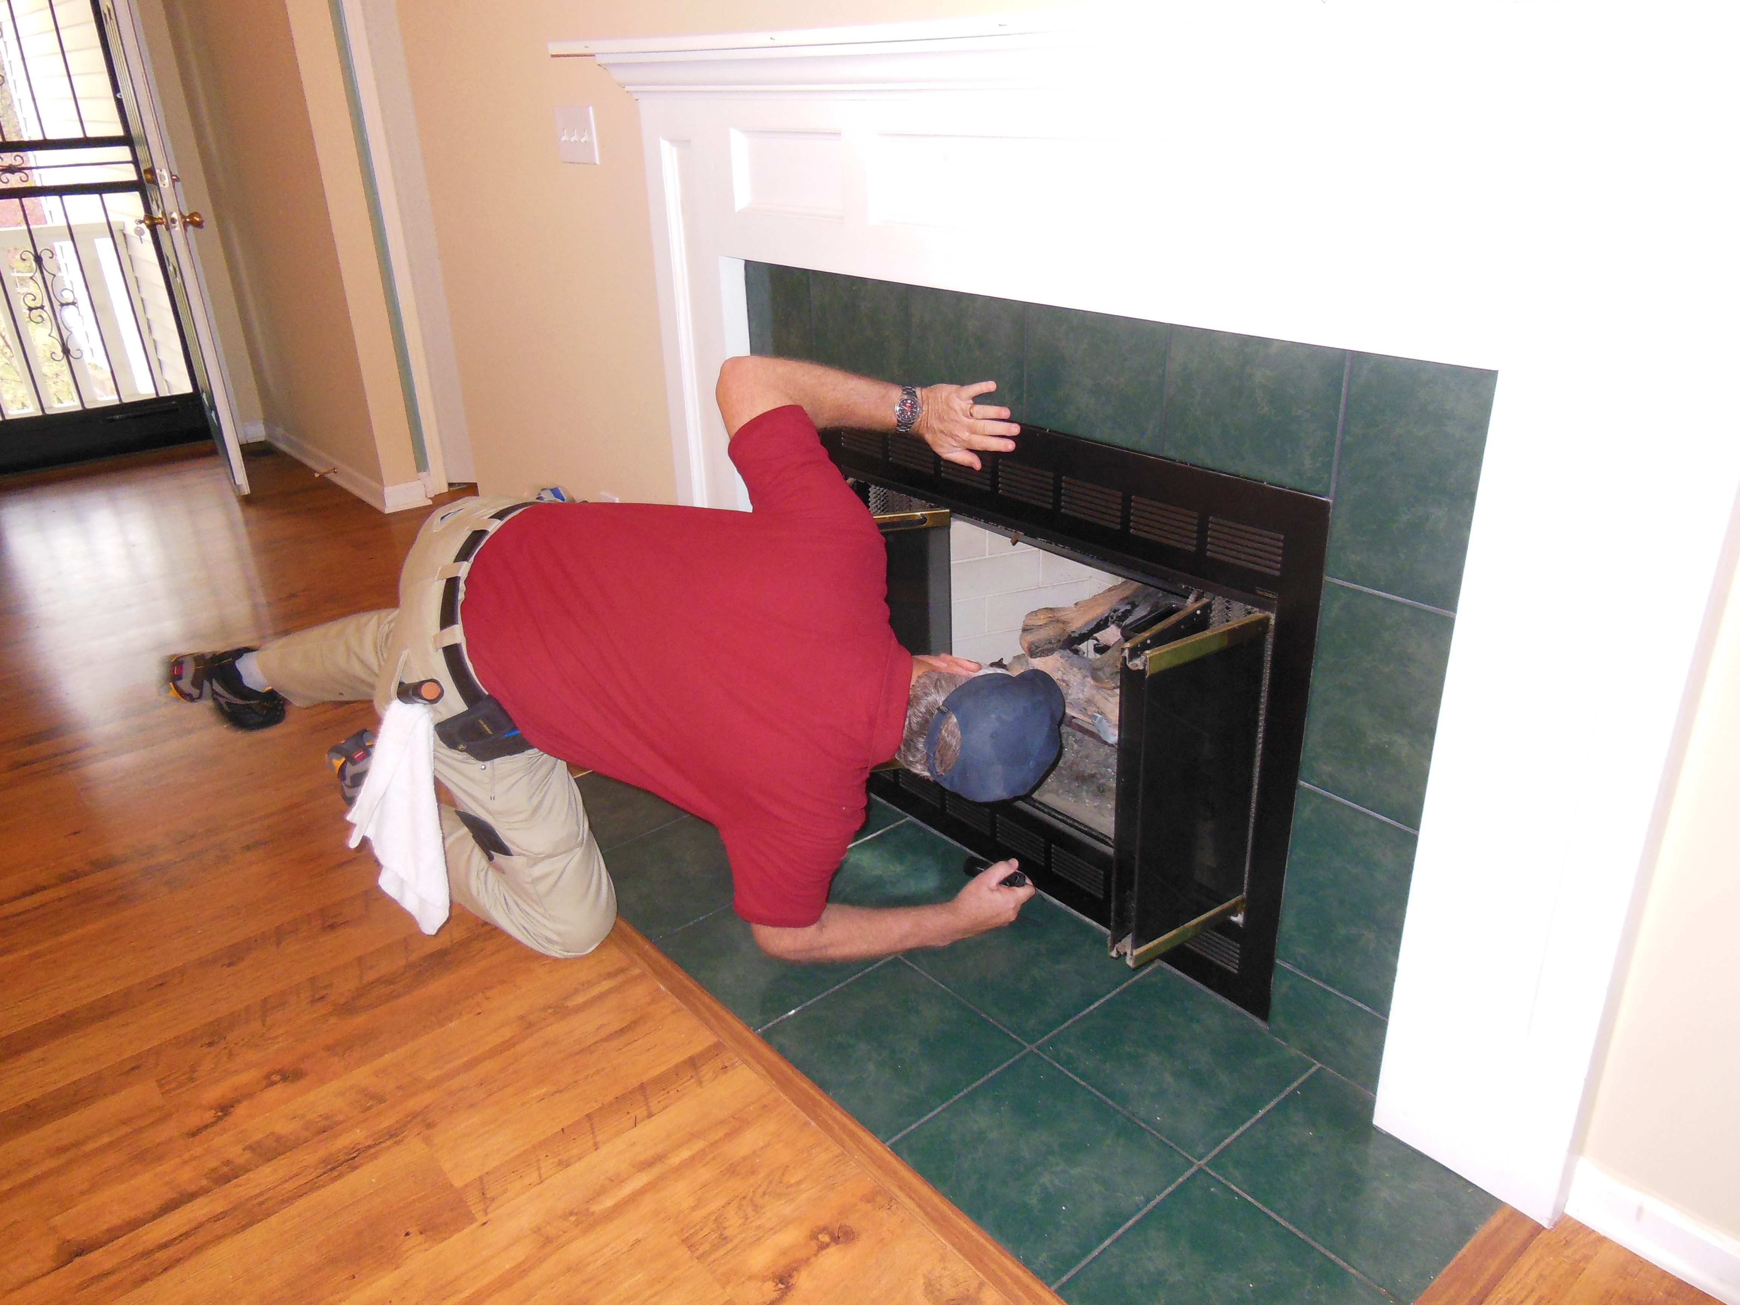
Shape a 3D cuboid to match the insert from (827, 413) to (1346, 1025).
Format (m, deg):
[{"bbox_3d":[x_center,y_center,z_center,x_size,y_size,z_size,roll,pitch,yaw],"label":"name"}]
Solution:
[{"bbox_3d":[0.312,0.013,2.139,0.600,0.841,1.041,-21,31,-35],"label":"insert"}]

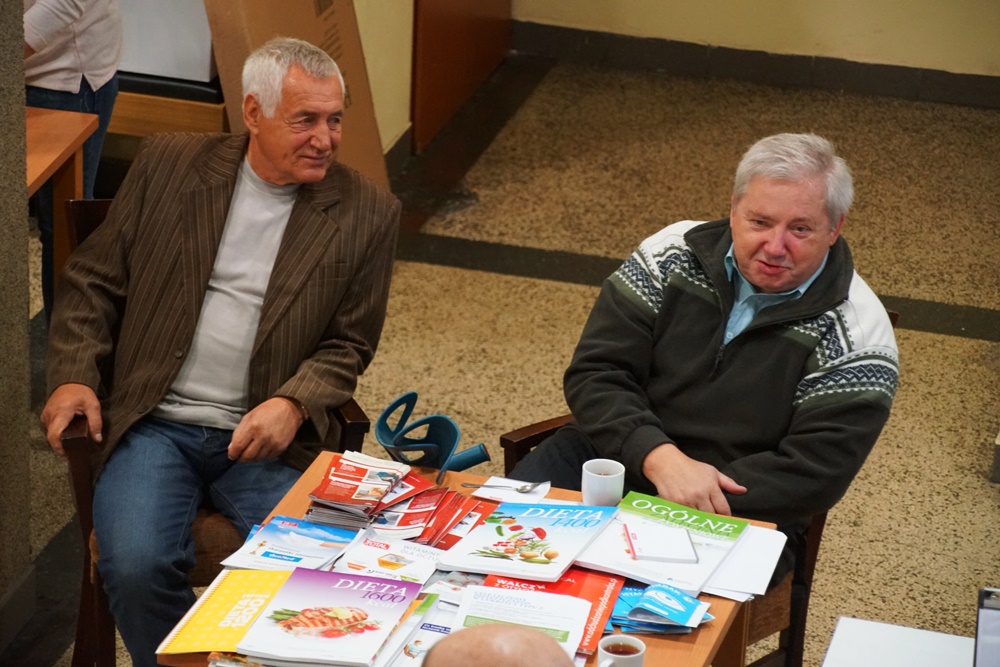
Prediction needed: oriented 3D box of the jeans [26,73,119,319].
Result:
[{"bbox_3d":[-0.963,-0.267,8.225,0.270,0.850,0.340,-4,23,-14],"label":"jeans"}]

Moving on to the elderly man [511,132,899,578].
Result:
[{"bbox_3d":[0.293,0.249,6.529,0.640,1.280,0.760,17,27,32],"label":"elderly man"}]

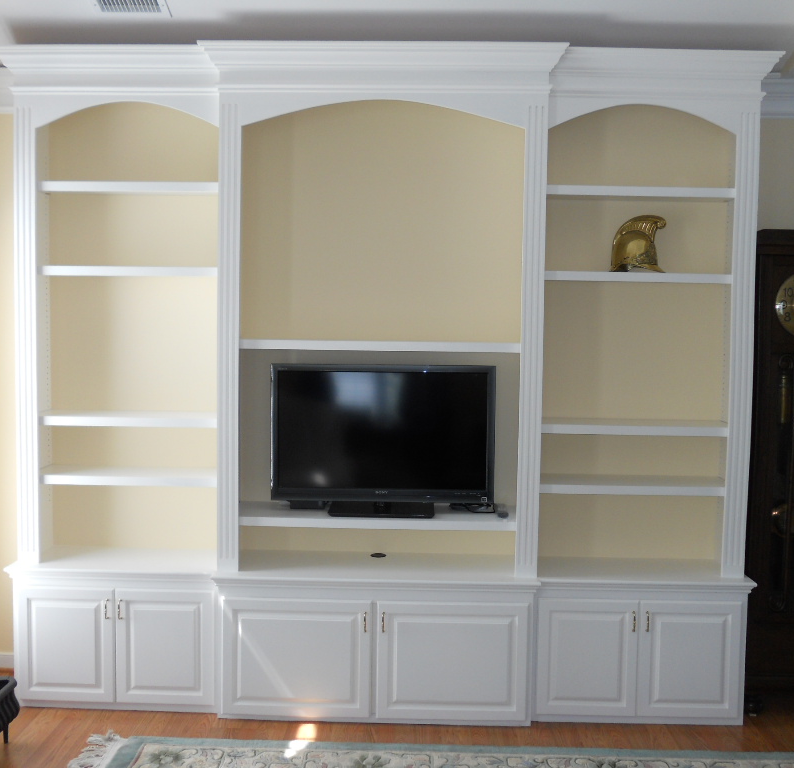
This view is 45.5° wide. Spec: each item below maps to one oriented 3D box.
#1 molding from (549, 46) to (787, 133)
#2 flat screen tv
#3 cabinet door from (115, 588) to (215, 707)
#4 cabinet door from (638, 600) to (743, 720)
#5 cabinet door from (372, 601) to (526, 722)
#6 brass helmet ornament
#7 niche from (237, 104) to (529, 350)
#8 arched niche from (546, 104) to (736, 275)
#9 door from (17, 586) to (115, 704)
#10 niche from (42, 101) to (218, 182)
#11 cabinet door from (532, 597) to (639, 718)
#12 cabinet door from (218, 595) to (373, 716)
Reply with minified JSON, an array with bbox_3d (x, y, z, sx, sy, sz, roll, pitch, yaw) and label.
[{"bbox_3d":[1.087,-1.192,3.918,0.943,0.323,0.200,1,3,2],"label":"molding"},{"bbox_3d":[-0.060,0.238,4.099,0.961,0.640,0.240,1,3,2],"label":"flat screen tv"},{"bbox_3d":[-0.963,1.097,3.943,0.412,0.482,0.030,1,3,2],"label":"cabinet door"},{"bbox_3d":[1.194,1.128,3.875,0.414,0.481,0.022,1,3,2],"label":"cabinet door"},{"bbox_3d":[0.226,1.130,3.854,0.610,0.483,0.030,1,3,2],"label":"cabinet door"},{"bbox_3d":[1.034,-0.597,4.056,0.242,0.253,0.190,2,4,17],"label":"brass helmet ornament"},{"bbox_3d":[-0.057,-0.668,4.026,1.144,0.975,0.370,1,3,2],"label":"niche"},{"bbox_3d":[1.012,-0.803,4.018,0.795,0.685,0.310,1,3,2],"label":"arched niche"},{"bbox_3d":[-1.377,1.091,3.954,0.400,0.482,0.030,1,3,2],"label":"door"},{"bbox_3d":[-1.125,-1.024,4.111,0.806,0.327,0.312,1,3,2],"label":"niche"},{"bbox_3d":[0.782,1.122,3.886,0.410,0.481,0.022,1,3,2],"label":"cabinet door"},{"bbox_3d":[-0.406,1.108,3.844,0.604,0.481,0.022,1,3,2],"label":"cabinet door"}]

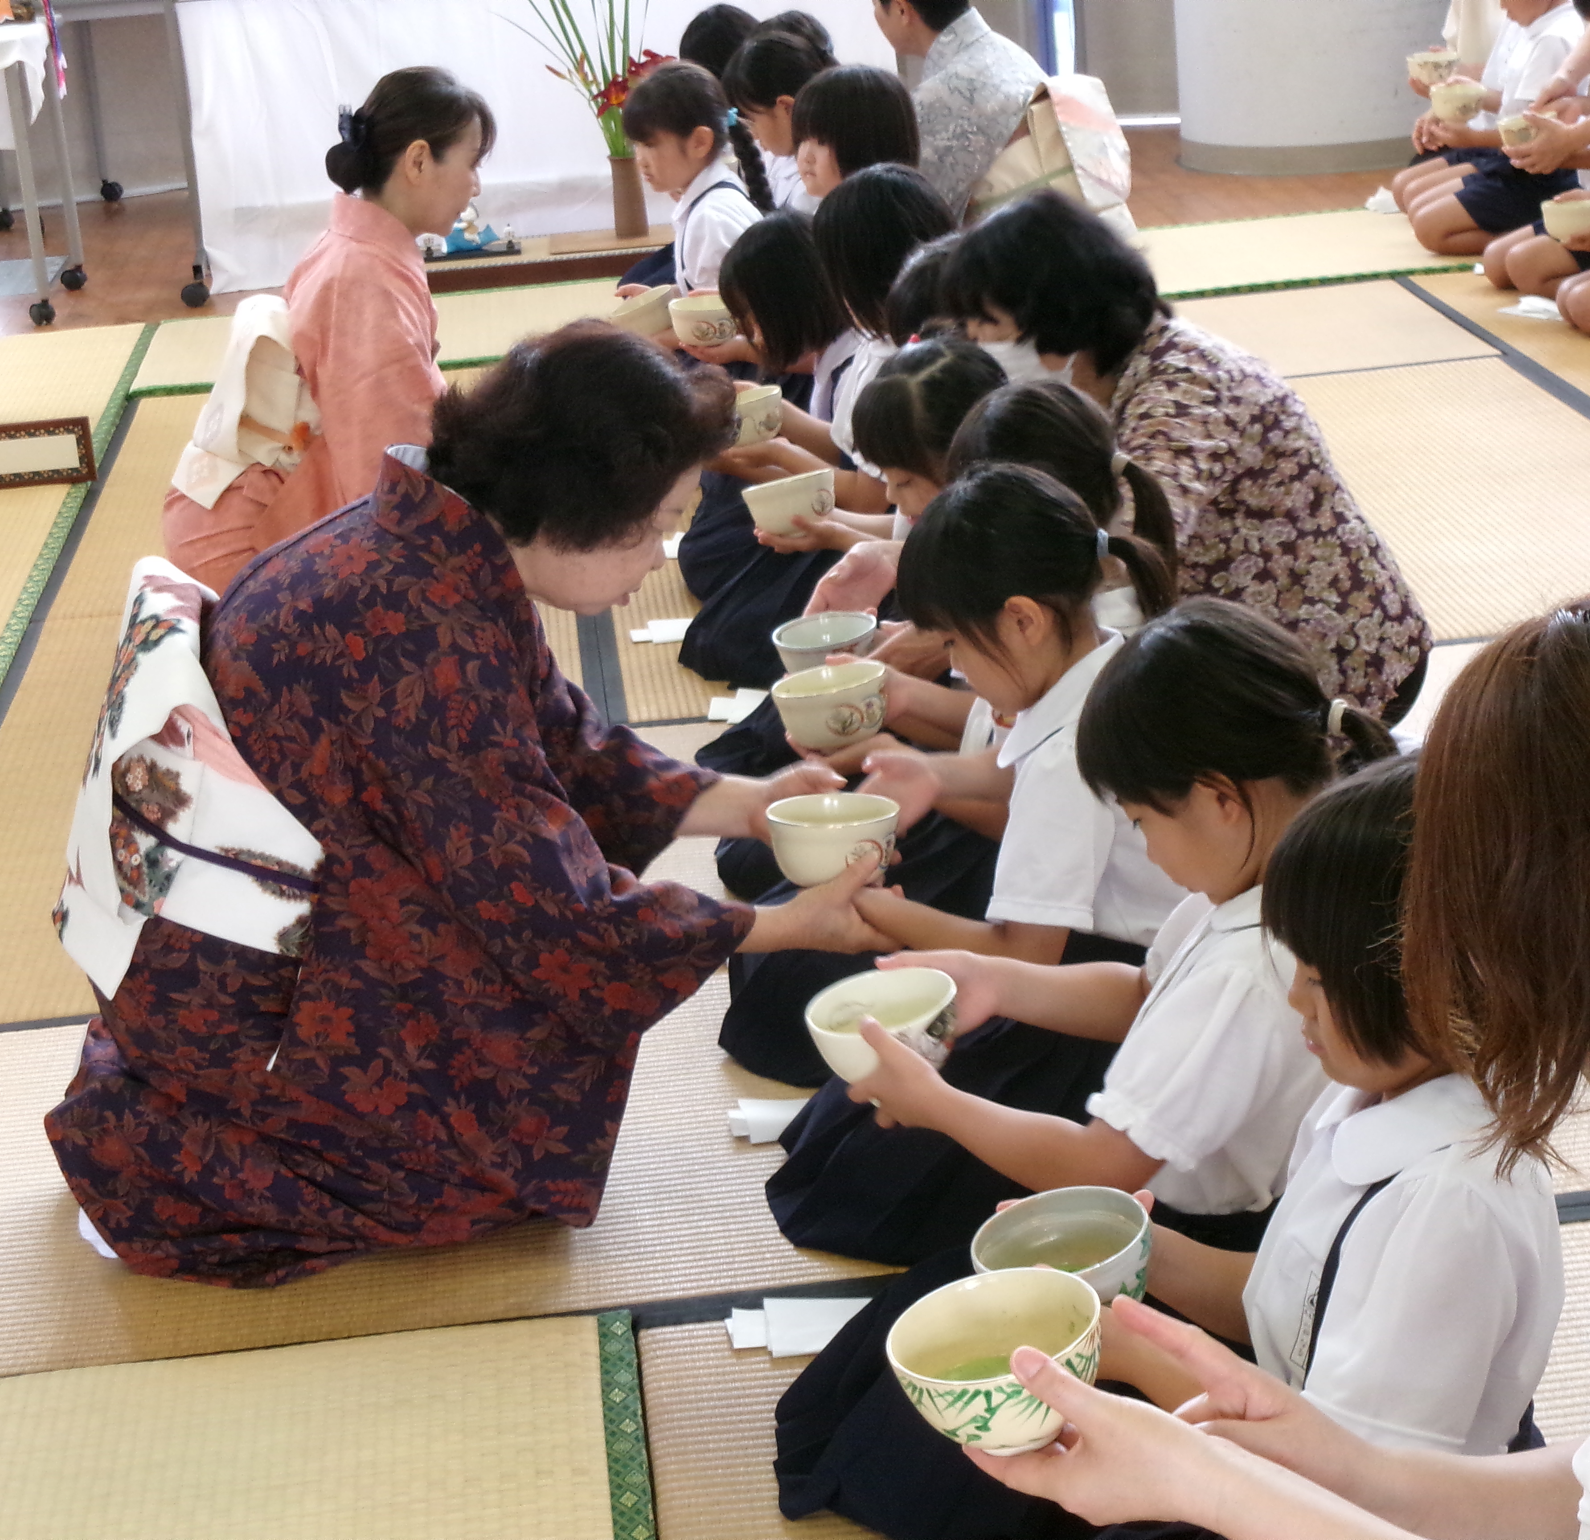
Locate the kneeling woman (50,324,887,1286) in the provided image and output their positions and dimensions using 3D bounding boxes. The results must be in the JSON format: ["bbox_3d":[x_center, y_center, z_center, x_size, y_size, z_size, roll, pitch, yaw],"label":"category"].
[{"bbox_3d":[-0.343,-0.023,3.686,0.850,0.810,0.540,-9,17,-13],"label":"kneeling woman"}]

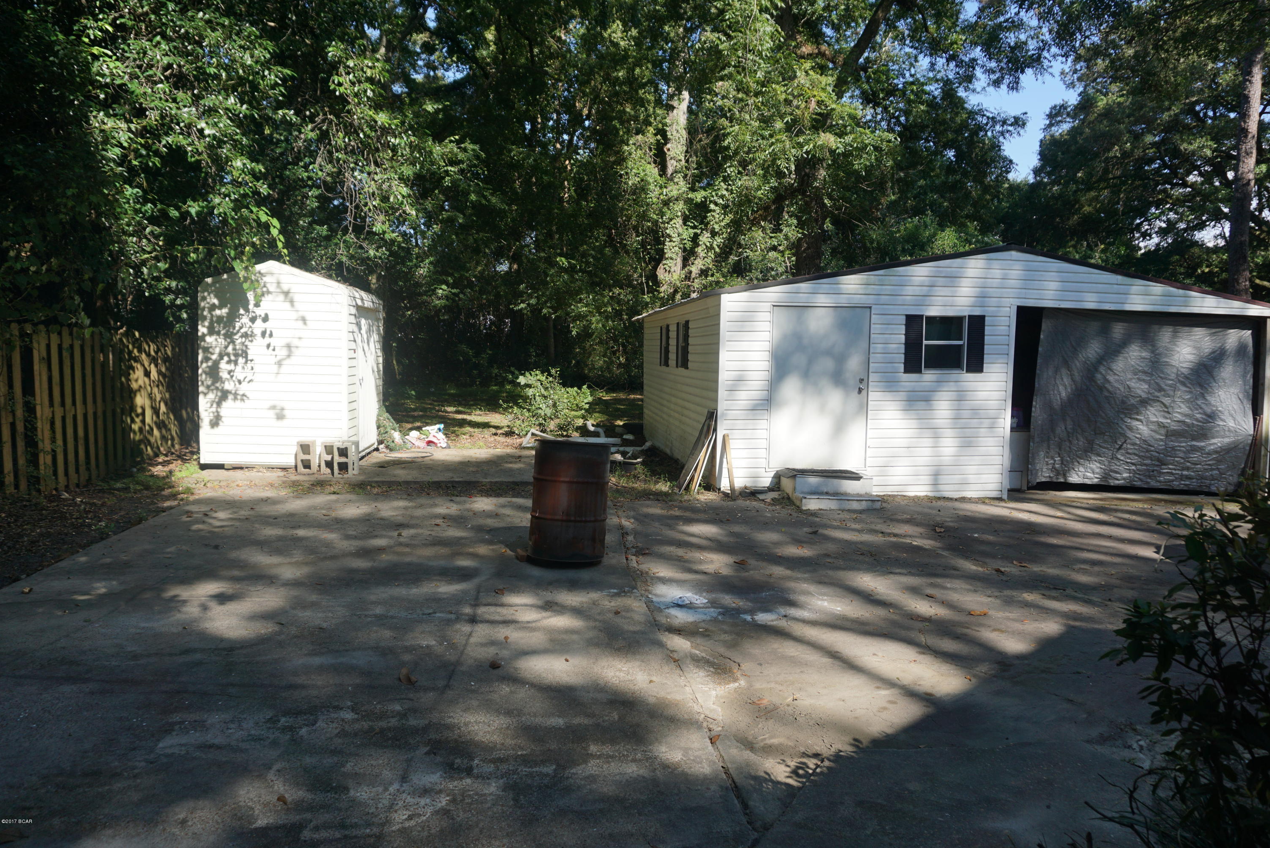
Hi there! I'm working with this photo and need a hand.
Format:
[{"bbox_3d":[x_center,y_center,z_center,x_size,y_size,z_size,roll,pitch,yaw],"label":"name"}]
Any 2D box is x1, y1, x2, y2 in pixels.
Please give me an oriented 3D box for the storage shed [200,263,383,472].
[{"bbox_3d":[-4.748,-0.858,12.043,1.830,2.600,2.500,0,5,-5],"label":"storage shed"}]

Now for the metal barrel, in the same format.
[{"bbox_3d":[-0.509,0.587,6.610,0.595,0.880,0.595,4,-1,0],"label":"metal barrel"}]

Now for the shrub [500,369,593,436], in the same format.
[{"bbox_3d":[-1.723,-0.414,16.800,1.780,1.240,1.600,1,5,0],"label":"shrub"}]

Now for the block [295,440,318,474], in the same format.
[{"bbox_3d":[-4.171,0.423,10.792,0.194,0.397,0.194,0,5,-7],"label":"block"}]

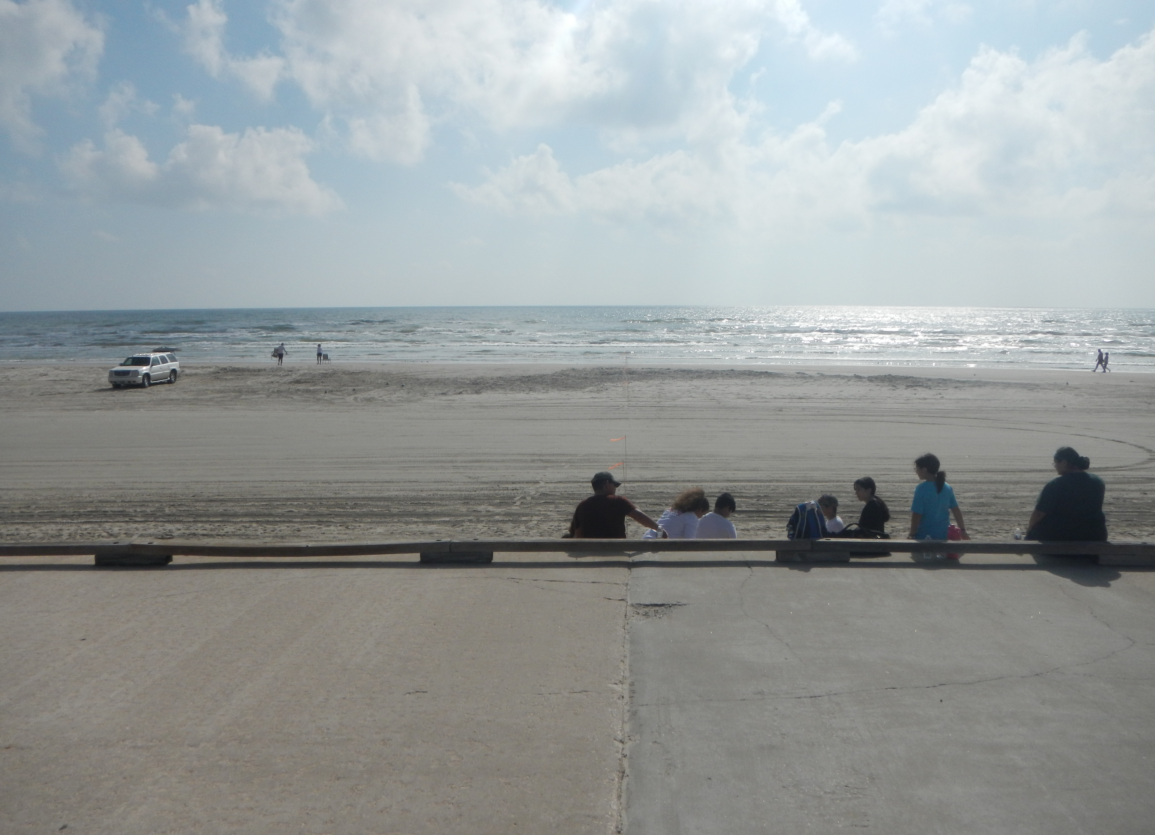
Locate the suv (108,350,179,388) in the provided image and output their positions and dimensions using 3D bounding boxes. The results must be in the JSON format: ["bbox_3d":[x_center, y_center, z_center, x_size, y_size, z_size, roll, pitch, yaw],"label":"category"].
[{"bbox_3d":[-26.400,-2.890,57.100,2.000,1.930,5.050,1,7,4],"label":"suv"}]

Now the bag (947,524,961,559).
[{"bbox_3d":[3.407,1.122,8.450,0.130,0.310,0.120,0,7,0],"label":"bag"}]

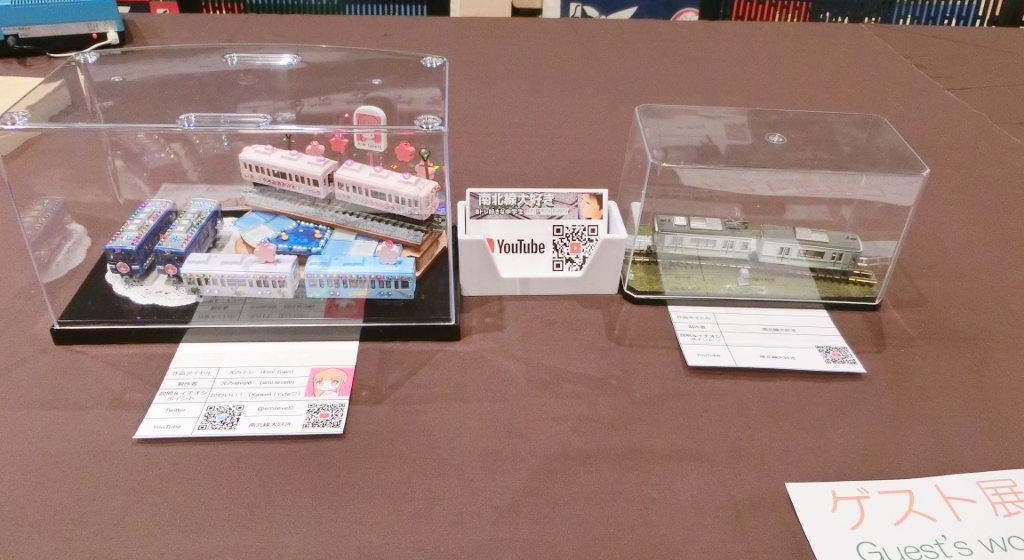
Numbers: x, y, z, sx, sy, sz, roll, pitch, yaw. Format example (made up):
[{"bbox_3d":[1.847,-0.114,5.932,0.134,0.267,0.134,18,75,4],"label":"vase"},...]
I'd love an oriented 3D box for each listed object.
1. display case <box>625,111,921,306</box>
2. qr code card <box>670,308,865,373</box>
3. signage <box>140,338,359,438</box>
[{"bbox_3d":[0.152,-0.046,0.462,0.161,0.092,0.087,2,33,1],"label":"display case"},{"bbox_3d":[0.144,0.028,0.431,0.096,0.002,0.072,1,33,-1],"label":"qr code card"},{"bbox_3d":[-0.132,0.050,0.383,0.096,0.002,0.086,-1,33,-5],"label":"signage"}]

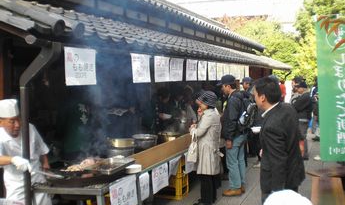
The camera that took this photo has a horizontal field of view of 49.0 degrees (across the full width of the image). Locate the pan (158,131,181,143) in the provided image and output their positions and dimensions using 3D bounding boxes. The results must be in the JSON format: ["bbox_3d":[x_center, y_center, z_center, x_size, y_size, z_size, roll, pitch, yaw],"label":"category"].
[{"bbox_3d":[-0.048,0.562,6.000,0.340,0.180,0.340,-2,3,0],"label":"pan"}]

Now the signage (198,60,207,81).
[{"bbox_3d":[0.486,-0.502,6.060,0.020,0.310,0.430,0,3,24],"label":"signage"}]

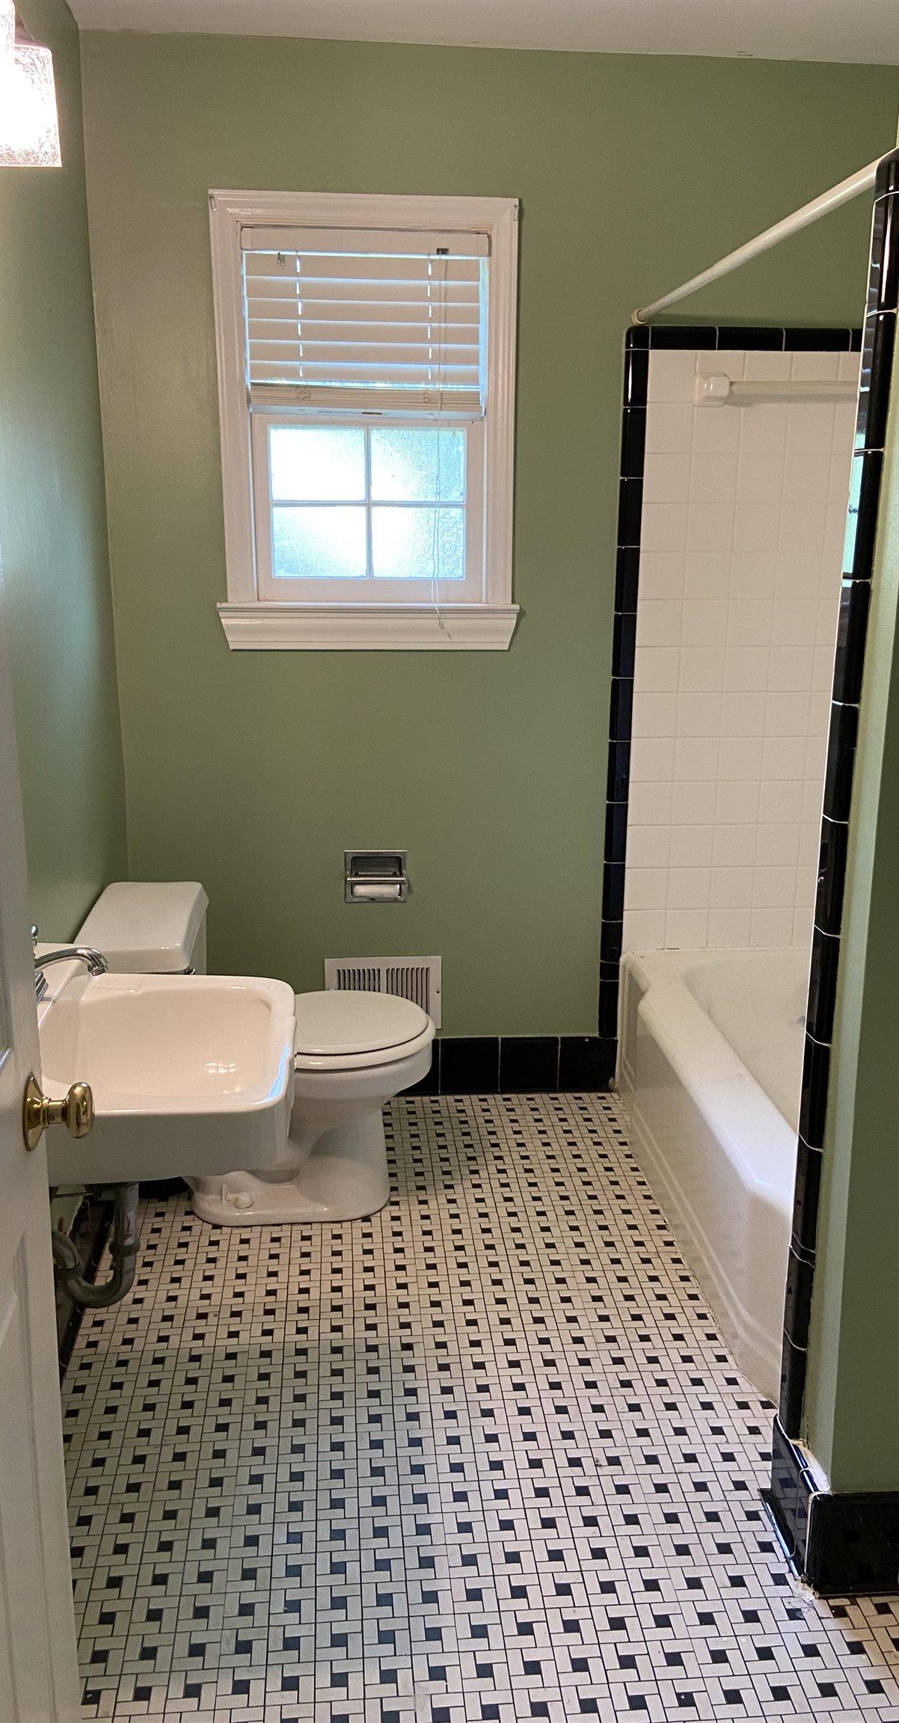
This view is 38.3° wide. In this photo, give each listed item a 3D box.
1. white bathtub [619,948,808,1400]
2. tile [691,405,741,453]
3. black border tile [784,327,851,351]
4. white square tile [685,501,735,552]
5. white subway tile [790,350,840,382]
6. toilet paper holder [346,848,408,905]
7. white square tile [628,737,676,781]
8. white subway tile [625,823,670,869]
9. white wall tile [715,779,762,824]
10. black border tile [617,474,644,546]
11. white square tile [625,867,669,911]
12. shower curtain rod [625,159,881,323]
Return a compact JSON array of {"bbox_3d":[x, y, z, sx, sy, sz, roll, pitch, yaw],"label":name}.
[{"bbox_3d":[0.826,0.596,2.636,0.762,0.393,1.490,-1,15,-4],"label":"white bathtub"},{"bbox_3d":[0.612,-0.995,2.977,0.108,0.108,0.009,-1,15,-4],"label":"tile"},{"bbox_3d":[0.833,-1.182,2.932,0.152,0.050,0.012,-1,15,-4],"label":"black border tile"},{"bbox_3d":[0.610,-0.783,3.033,0.108,0.108,0.009,-1,15,-4],"label":"white square tile"},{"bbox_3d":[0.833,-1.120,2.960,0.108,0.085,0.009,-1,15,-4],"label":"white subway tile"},{"bbox_3d":[-0.180,0.034,3.194,0.153,0.137,0.080,0,15,-4],"label":"toilet paper holder"},{"bbox_3d":[0.494,-0.249,3.154,0.108,0.108,0.010,0,15,-4],"label":"white square tile"},{"bbox_3d":[0.491,-0.038,3.212,0.108,0.108,0.010,0,15,-4],"label":"white subway tile"},{"bbox_3d":[0.713,-0.145,3.199,0.108,0.108,0.010,-1,15,-4],"label":"white wall tile"},{"bbox_3d":[0.425,-0.820,3.047,0.052,0.153,0.011,-1,15,-5],"label":"black border tile"},{"bbox_3d":[0.489,0.069,3.211,0.107,0.107,0.009,-1,15,-5],"label":"white square tile"},{"bbox_3d":[0.497,-1.037,2.229,0.032,0.032,1.469,-1,16,-5],"label":"shower curtain rod"}]

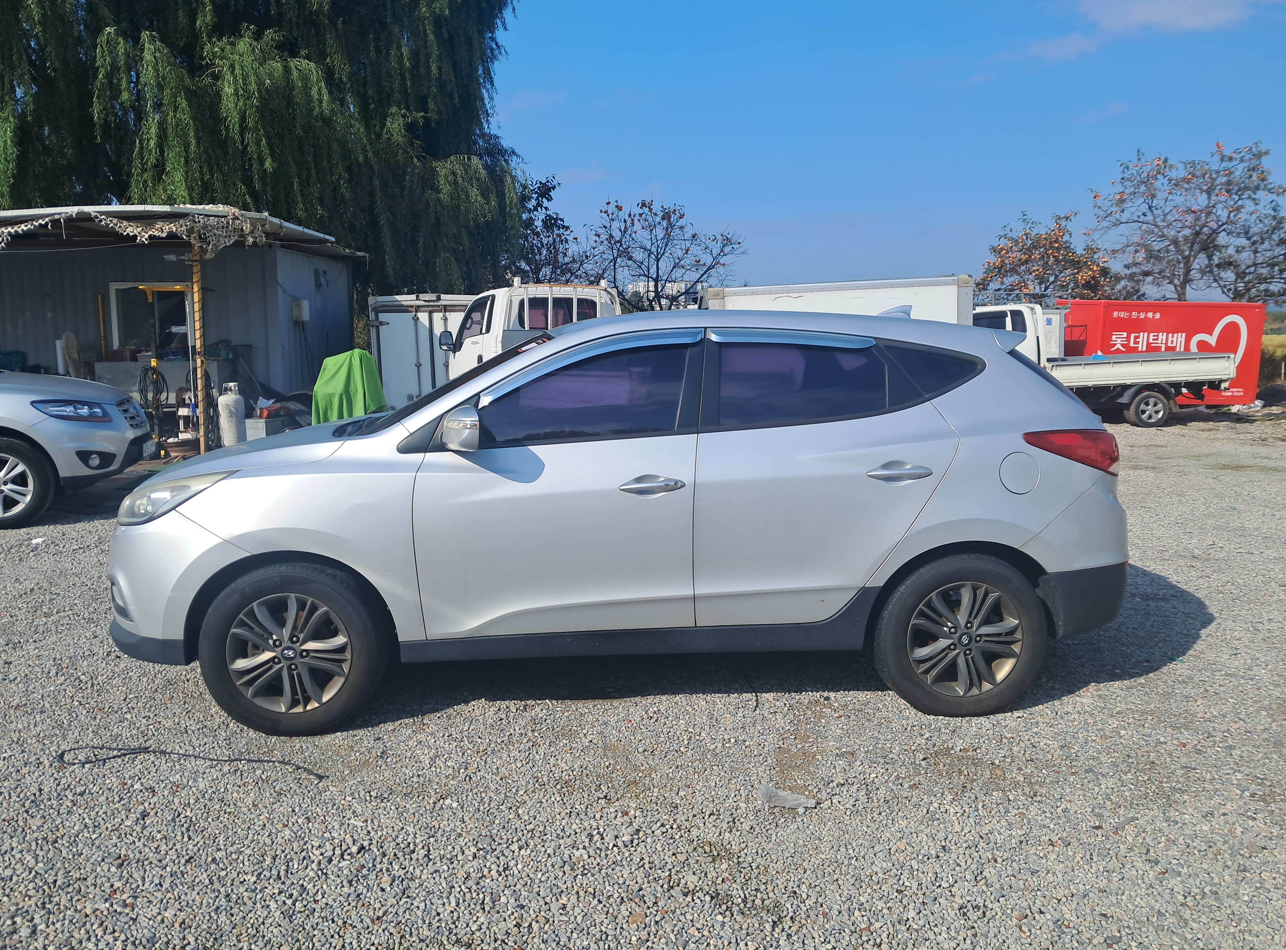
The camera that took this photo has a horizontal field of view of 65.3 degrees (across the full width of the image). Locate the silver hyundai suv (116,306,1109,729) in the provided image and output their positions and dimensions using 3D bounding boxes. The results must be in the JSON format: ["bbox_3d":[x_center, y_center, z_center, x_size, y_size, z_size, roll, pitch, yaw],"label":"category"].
[{"bbox_3d":[-0.095,0.058,4.712,4.410,1.660,1.880,-1,8,-5],"label":"silver hyundai suv"}]

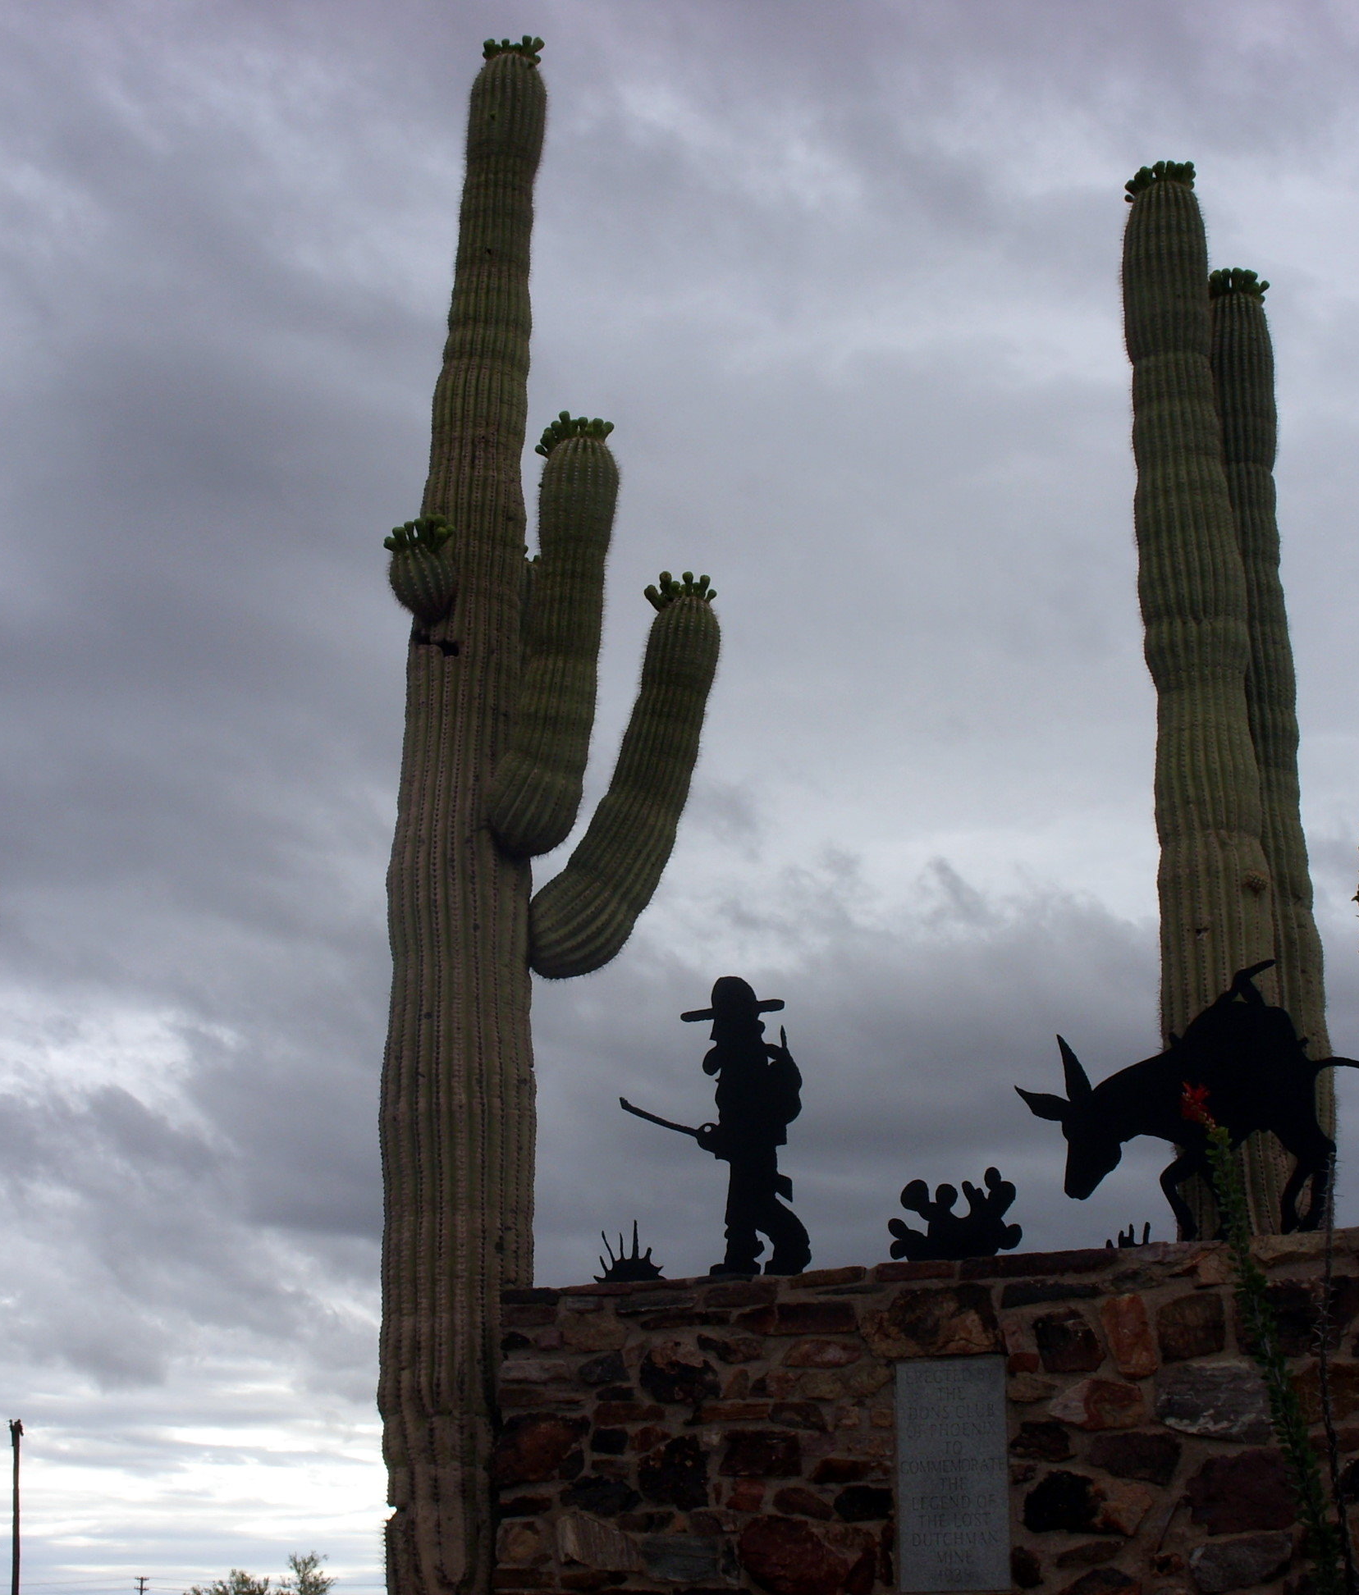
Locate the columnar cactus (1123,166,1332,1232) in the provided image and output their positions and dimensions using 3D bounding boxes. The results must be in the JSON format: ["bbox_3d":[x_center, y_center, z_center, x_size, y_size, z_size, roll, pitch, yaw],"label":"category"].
[{"bbox_3d":[2.145,0.976,13.254,0.692,7.273,0.660,0,-14,0],"label":"columnar cactus"}]

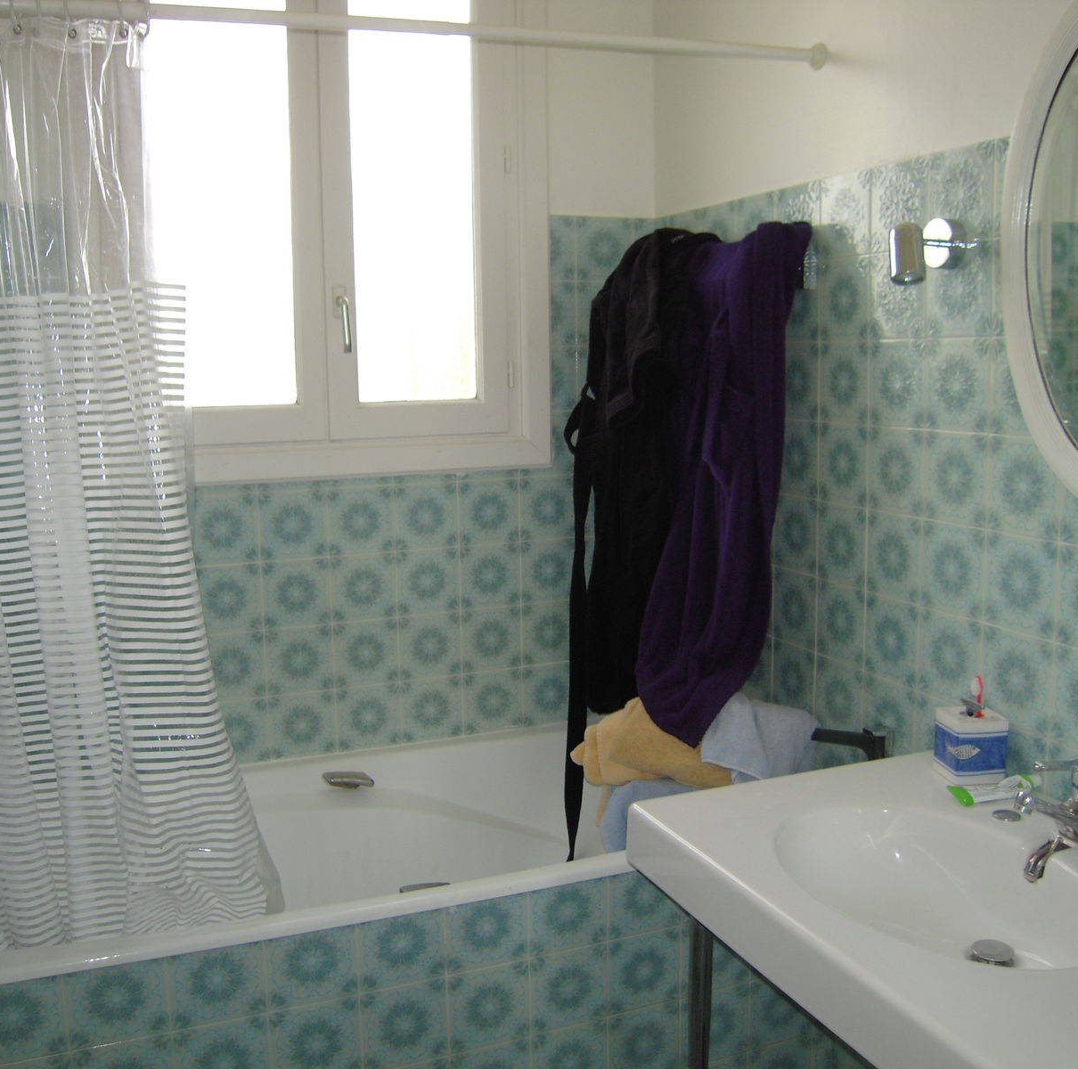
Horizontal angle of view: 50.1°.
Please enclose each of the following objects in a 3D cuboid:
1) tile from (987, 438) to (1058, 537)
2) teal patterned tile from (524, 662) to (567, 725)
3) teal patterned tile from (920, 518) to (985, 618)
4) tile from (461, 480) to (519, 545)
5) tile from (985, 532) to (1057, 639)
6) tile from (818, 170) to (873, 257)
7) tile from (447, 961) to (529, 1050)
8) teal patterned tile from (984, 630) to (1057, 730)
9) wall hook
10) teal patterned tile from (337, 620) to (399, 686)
[{"bbox_3d":[0.734,-0.072,1.738,0.010,0.150,0.150,-4,9,-21],"label":"tile"},{"bbox_3d":[0.030,0.390,2.824,0.149,0.148,0.010,-4,9,-21],"label":"teal patterned tile"},{"bbox_3d":[0.692,0.057,1.930,0.010,0.150,0.150,-4,9,-21],"label":"teal patterned tile"},{"bbox_3d":[-0.118,-0.052,2.688,0.150,0.150,0.010,-4,9,-21],"label":"tile"},{"bbox_3d":[0.746,0.076,1.790,0.010,0.150,0.150,-4,9,-21],"label":"tile"},{"bbox_3d":[0.558,-0.573,2.087,0.010,0.150,0.150,-4,9,-21],"label":"tile"},{"bbox_3d":[-0.087,0.816,1.996,0.150,0.150,0.010,-4,9,-21],"label":"tile"},{"bbox_3d":[0.740,0.225,1.774,0.010,0.148,0.148,-4,9,-21],"label":"teal patterned tile"},{"bbox_3d":[0.622,-0.463,1.873,0.118,0.101,0.083,-4,9,-21],"label":"wall hook"},{"bbox_3d":[-0.390,0.269,2.613,0.148,0.148,0.010,-4,9,-21],"label":"teal patterned tile"}]

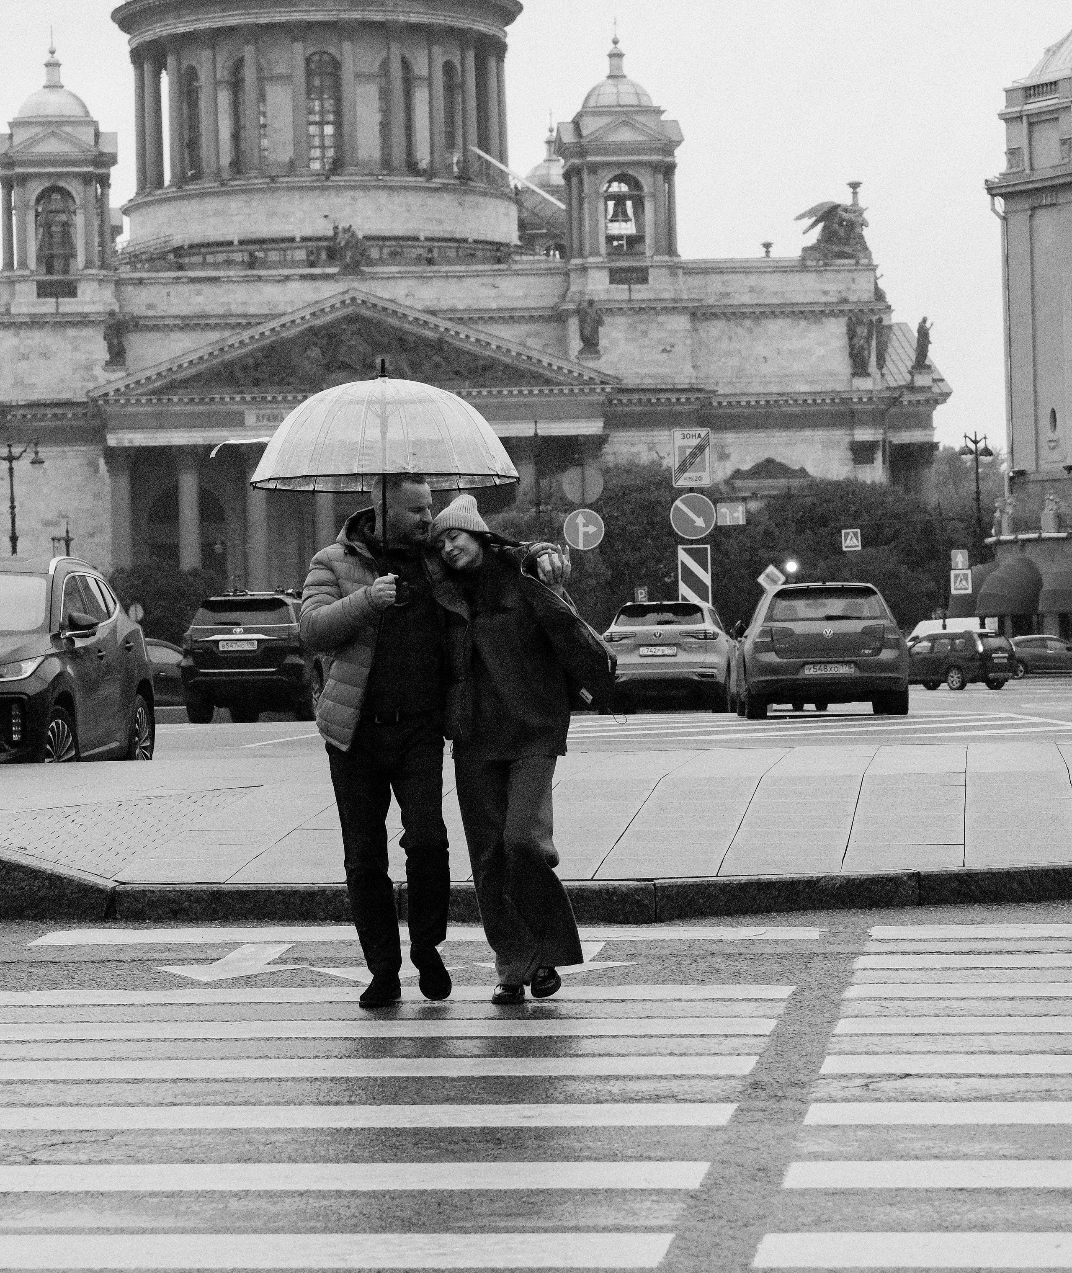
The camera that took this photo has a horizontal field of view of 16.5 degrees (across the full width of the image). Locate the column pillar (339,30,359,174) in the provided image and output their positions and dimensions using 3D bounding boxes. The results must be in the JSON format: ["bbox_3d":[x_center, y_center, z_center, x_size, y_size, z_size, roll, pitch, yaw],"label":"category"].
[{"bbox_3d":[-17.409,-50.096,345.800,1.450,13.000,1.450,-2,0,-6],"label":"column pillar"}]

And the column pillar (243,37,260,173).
[{"bbox_3d":[-25.185,-47.286,328.704,1.500,12.364,1.500,-1,0,-6],"label":"column pillar"}]

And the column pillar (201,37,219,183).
[{"bbox_3d":[-29.110,-47.042,330.512,1.500,12.768,1.500,-1,0,-6],"label":"column pillar"}]

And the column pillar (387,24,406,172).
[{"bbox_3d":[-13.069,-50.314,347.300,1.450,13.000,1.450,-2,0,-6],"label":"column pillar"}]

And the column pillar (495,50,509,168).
[{"bbox_3d":[-3.014,-48.396,344.542,1.500,12.960,1.500,-1,0,-6],"label":"column pillar"}]

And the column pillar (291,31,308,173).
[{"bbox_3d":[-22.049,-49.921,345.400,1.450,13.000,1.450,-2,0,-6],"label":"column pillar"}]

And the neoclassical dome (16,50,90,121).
[{"bbox_3d":[-42.234,-48.146,324.000,6.300,6.000,6.300,-2,0,-5],"label":"neoclassical dome"}]

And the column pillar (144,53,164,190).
[{"bbox_3d":[-35.796,-48.520,347.100,1.700,13.500,1.700,-2,0,-5],"label":"column pillar"}]

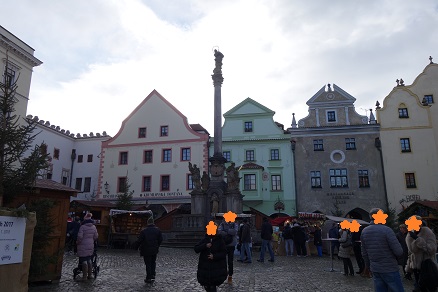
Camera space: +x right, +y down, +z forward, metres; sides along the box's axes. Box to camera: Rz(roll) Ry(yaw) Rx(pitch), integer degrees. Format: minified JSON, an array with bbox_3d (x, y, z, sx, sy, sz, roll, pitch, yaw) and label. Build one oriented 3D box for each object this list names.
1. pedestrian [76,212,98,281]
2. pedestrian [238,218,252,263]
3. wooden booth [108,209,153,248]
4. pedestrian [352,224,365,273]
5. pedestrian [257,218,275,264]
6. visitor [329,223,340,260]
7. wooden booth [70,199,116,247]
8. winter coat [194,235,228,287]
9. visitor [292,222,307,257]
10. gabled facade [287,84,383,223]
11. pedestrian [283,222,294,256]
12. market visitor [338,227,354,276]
[{"bbox_3d":[-3.582,2.736,9.319,0.570,1.773,0.450,1,-14,-6],"label":"pedestrian"},{"bbox_3d":[1.100,3.922,14.139,0.520,1.750,0.480,-6,-14,23],"label":"pedestrian"},{"bbox_3d":[-5.326,5.081,20.877,2.500,2.270,1.800,2,-14,-10],"label":"wooden booth"},{"bbox_3d":[4.724,3.501,11.706,0.500,1.681,0.550,8,-16,-30],"label":"pedestrian"},{"bbox_3d":[1.936,3.900,14.181,0.550,1.807,0.550,-10,-17,36],"label":"pedestrian"},{"bbox_3d":[5.534,4.504,16.324,0.500,1.720,0.400,-9,-15,33],"label":"visitor"},{"bbox_3d":[-7.977,4.720,20.717,2.400,2.750,2.400,-7,-14,26],"label":"wooden booth"},{"bbox_3d":[-0.132,2.014,5.999,0.620,0.864,0.420,0,-13,0],"label":"winter coat"},{"bbox_3d":[4.148,4.843,17.555,0.600,1.675,0.420,-1,-14,3],"label":"visitor"},{"bbox_3d":[10.915,1.458,31.530,8.030,14.890,1.500,-2,-14,8],"label":"gabled facade"},{"bbox_3d":[3.553,4.729,17.437,0.550,1.720,0.420,-2,-13,6],"label":"pedestrian"},{"bbox_3d":[4.056,3.192,10.746,0.450,1.680,0.480,5,-14,-23],"label":"market visitor"}]

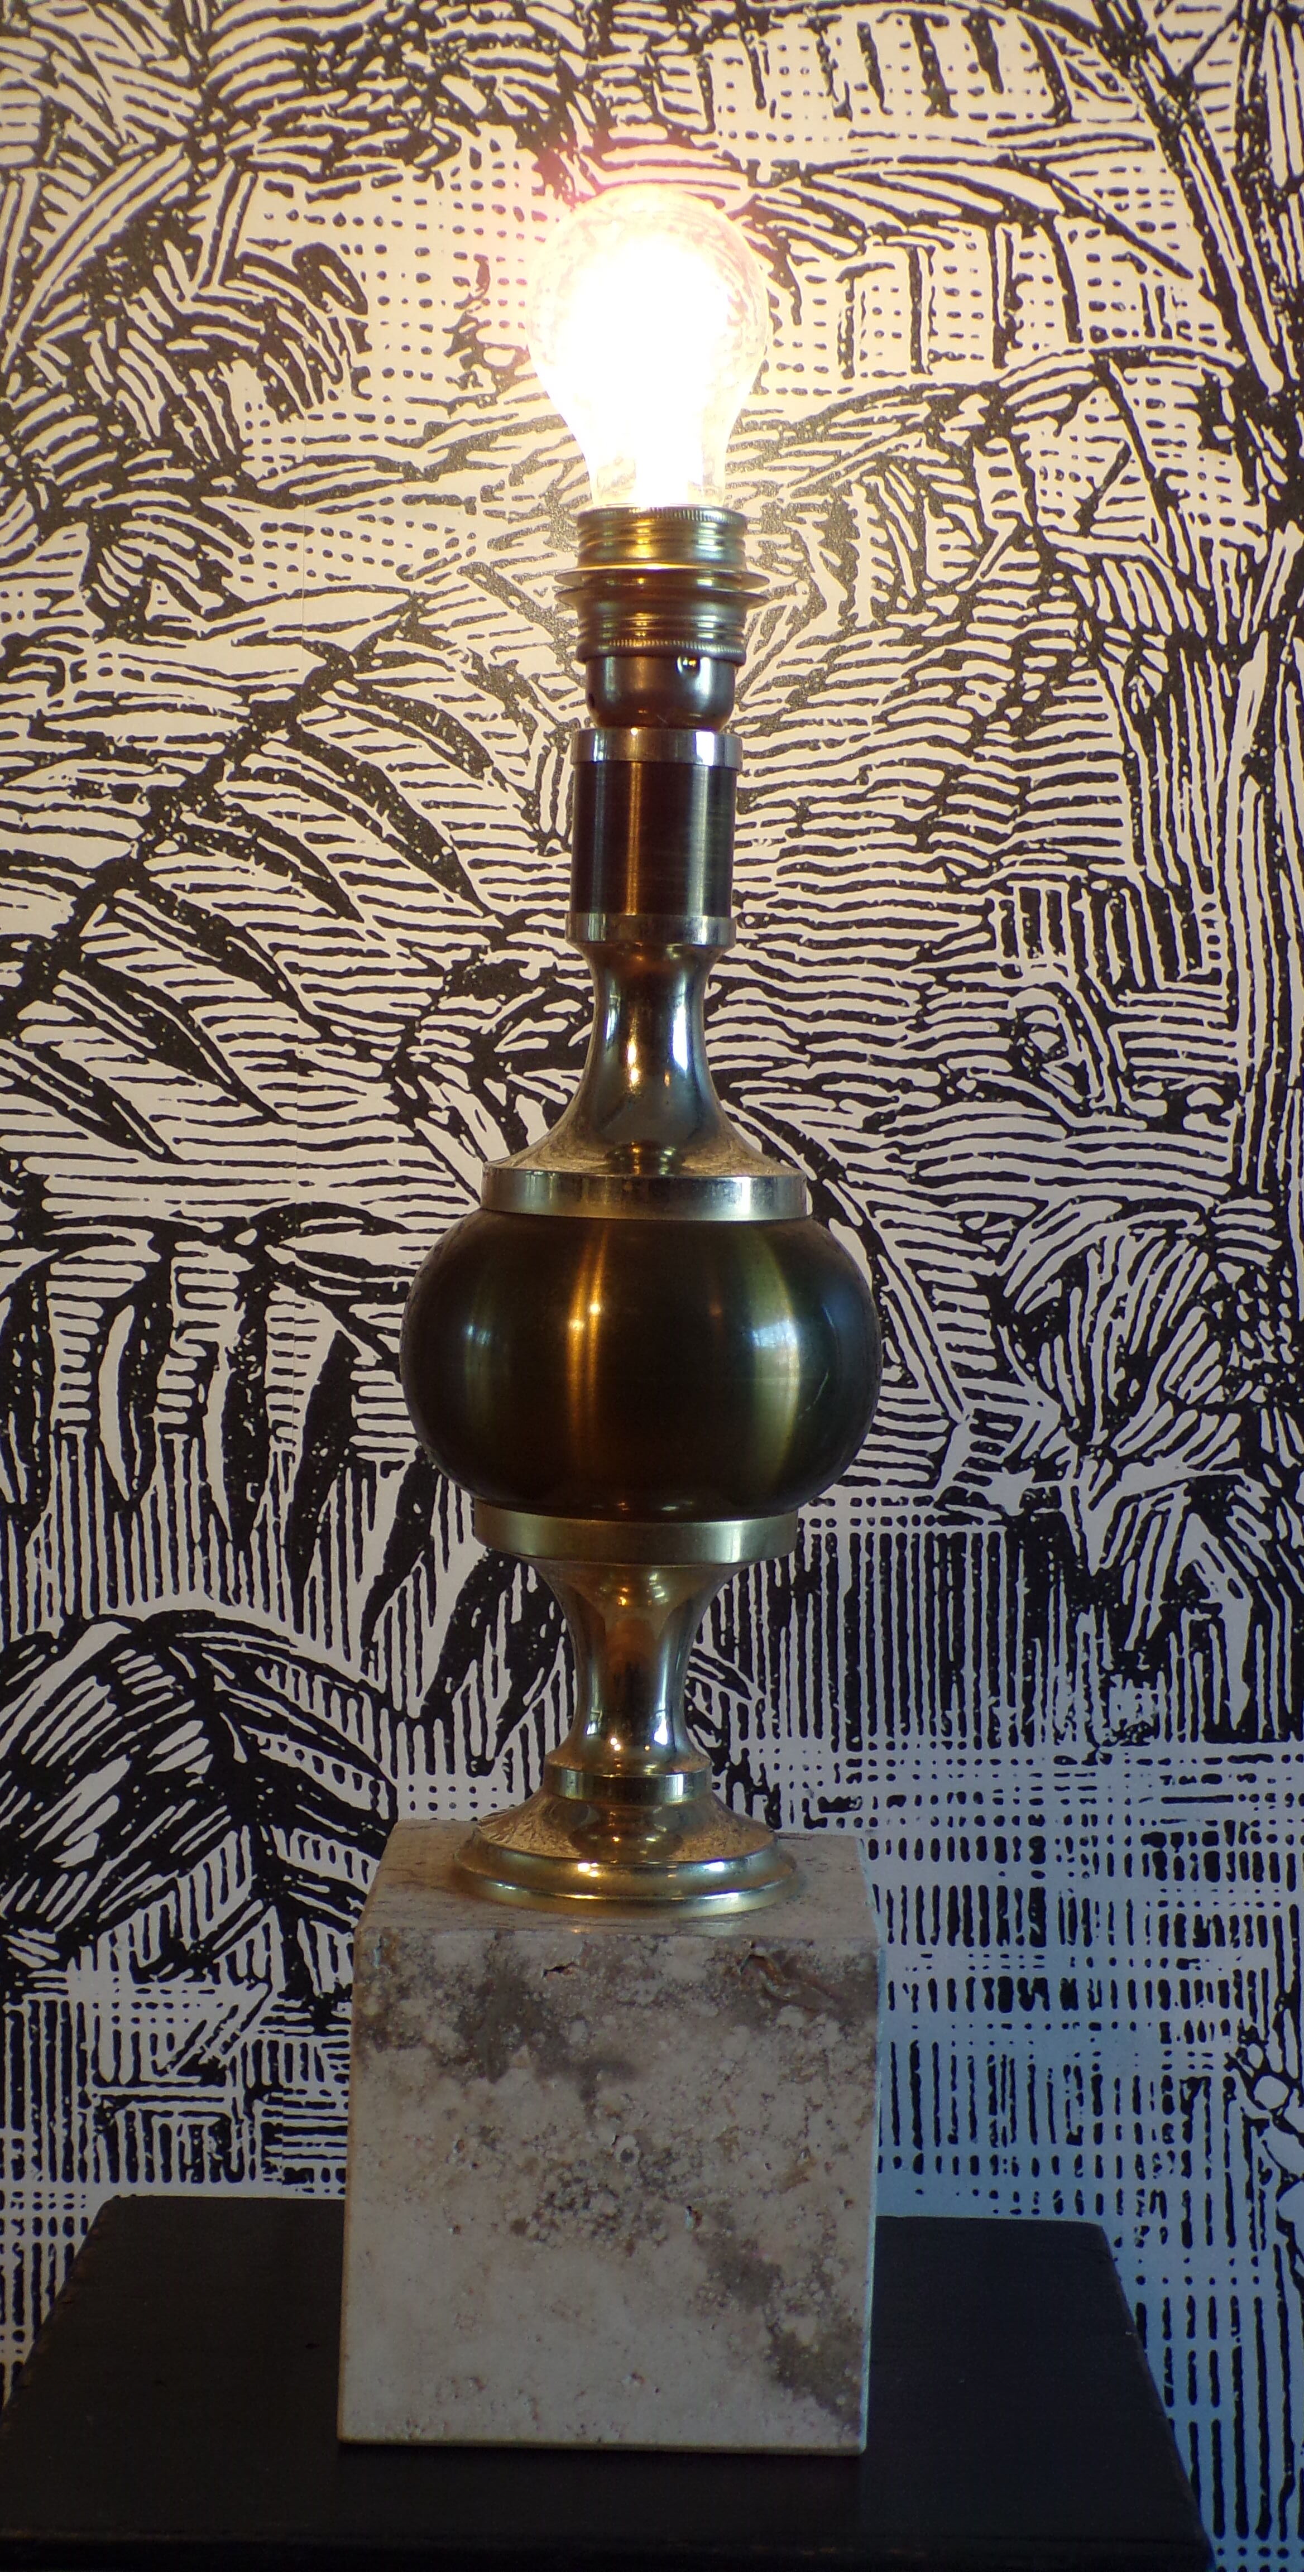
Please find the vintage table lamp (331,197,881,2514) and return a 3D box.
[{"bbox_3d":[-0.003,0.001,0.928,0.127,0.554,0.127,2,3,1],"label":"vintage table lamp"}]

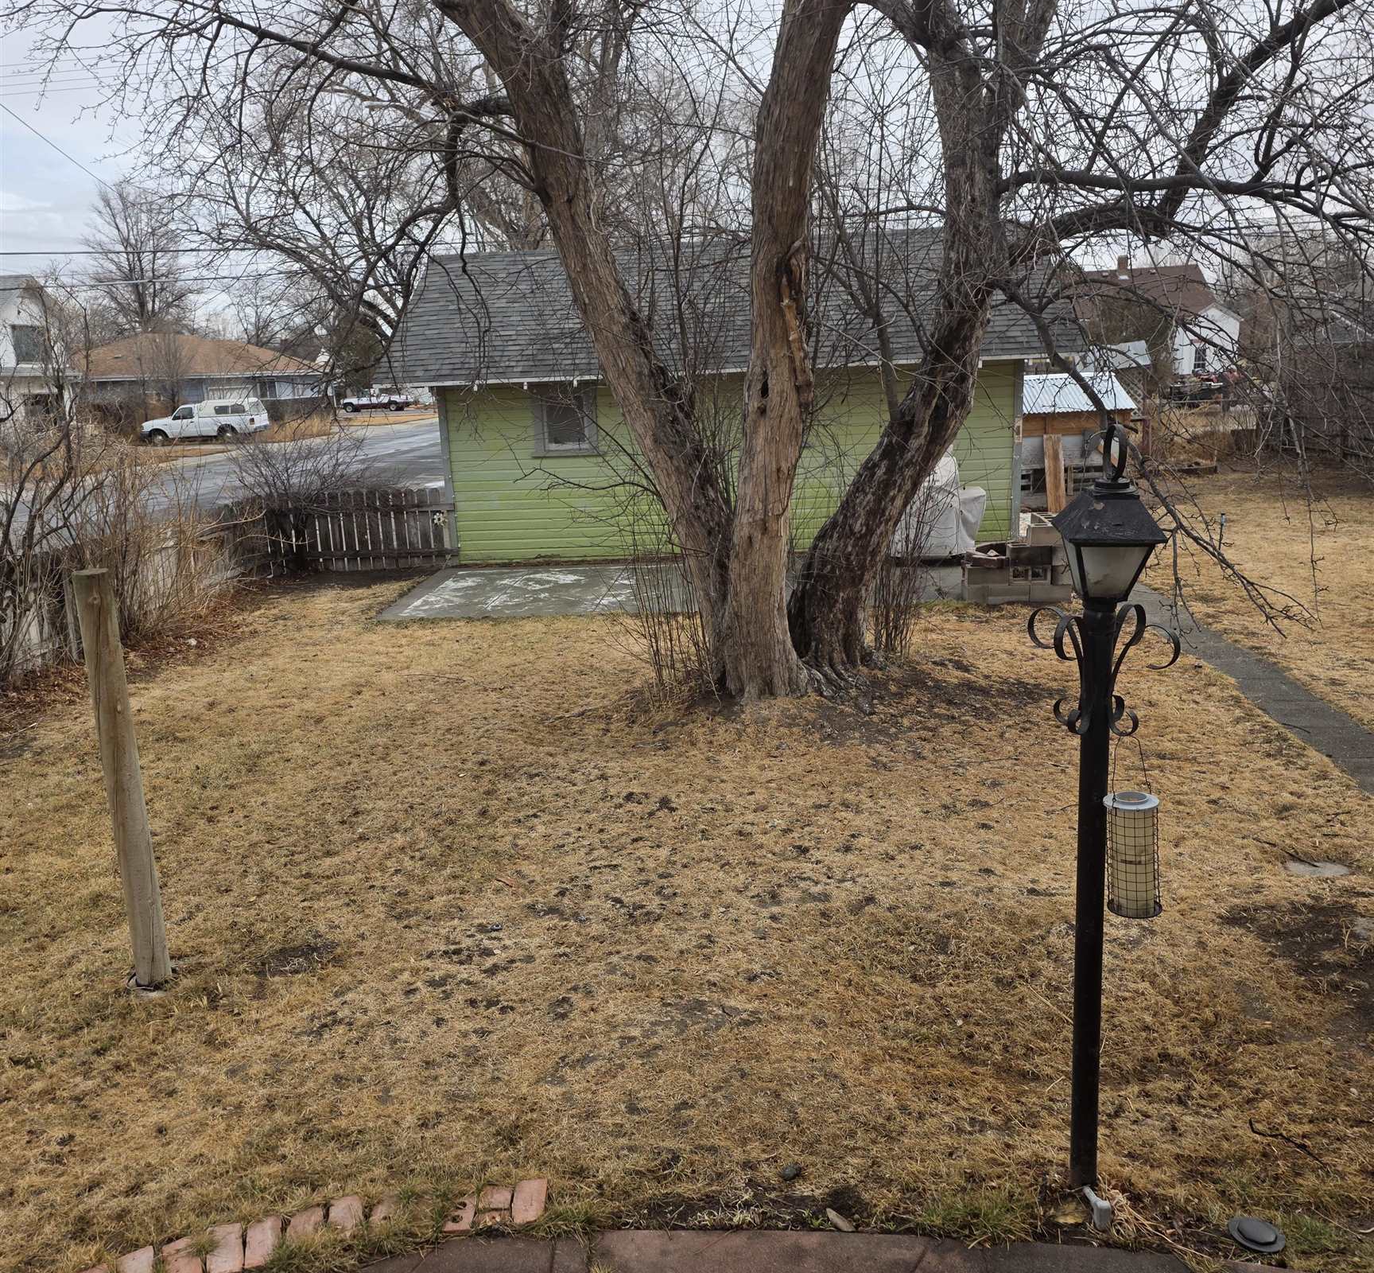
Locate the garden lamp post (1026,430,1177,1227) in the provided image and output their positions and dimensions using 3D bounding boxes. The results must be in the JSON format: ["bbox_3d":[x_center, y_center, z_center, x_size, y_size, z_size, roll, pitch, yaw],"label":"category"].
[{"bbox_3d":[1.124,0.555,3.346,0.380,2.258,0.380,-1,13,9],"label":"garden lamp post"}]

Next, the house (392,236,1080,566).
[{"bbox_3d":[0.640,-3.559,17.288,8.367,3.989,5.998,-2,13,5],"label":"house"}]

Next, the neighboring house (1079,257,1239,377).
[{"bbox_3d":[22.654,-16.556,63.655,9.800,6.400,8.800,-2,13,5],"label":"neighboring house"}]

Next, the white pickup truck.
[{"bbox_3d":[-20.100,-8.920,50.578,4.800,1.720,1.750,-2,13,3],"label":"white pickup truck"}]

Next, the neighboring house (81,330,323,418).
[{"bbox_3d":[-26.128,-14.097,66.248,13.500,4.800,9.500,-2,13,5],"label":"neighboring house"}]

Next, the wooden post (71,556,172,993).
[{"bbox_3d":[-2.274,0.605,4.904,0.135,1.773,0.135,-2,13,0],"label":"wooden post"}]

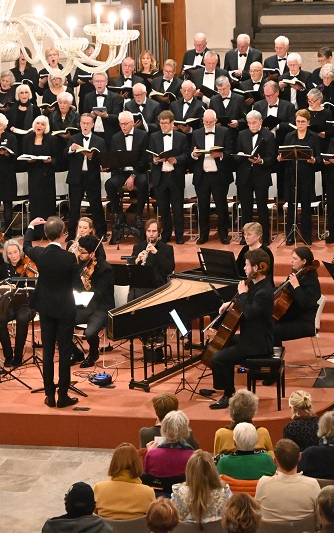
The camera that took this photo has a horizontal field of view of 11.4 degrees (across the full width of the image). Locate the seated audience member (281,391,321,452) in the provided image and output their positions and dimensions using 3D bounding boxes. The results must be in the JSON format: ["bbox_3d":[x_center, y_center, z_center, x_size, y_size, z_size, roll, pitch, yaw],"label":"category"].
[{"bbox_3d":[0.978,1.497,12.482,0.470,1.250,0.760,-2,10,-3],"label":"seated audience member"}]

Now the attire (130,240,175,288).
[{"bbox_3d":[-0.180,0.273,18.626,0.520,1.080,0.780,1,10,11],"label":"attire"}]

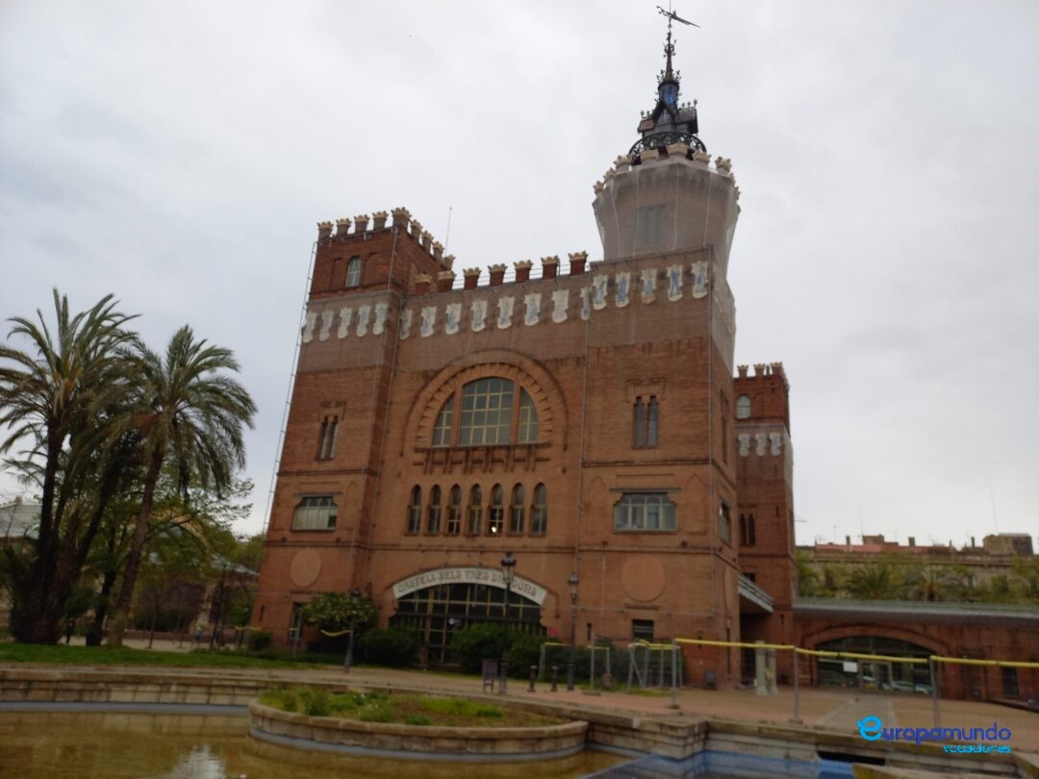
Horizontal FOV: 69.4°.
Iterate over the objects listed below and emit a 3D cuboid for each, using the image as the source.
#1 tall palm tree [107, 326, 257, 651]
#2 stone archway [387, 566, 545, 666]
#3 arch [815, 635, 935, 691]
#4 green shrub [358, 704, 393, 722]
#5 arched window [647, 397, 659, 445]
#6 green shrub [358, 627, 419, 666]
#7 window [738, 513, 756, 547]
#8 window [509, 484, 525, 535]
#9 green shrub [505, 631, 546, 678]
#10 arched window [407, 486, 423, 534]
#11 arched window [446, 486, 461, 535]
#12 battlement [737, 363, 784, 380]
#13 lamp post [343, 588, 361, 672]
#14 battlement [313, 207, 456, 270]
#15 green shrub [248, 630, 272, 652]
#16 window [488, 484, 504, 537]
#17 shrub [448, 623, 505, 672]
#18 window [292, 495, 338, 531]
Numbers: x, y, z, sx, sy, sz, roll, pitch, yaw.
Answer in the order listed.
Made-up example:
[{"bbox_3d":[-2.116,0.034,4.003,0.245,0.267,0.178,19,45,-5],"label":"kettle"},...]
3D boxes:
[{"bbox_3d":[-17.927,4.438,37.282,7.154,15.974,7.056,12,-20,-24],"label":"tall palm tree"},{"bbox_3d":[-2.975,12.403,41.152,9.702,5.263,0.686,-4,-20,24],"label":"stone archway"},{"bbox_3d":[31.608,24.589,67.322,9.519,4.670,0.800,-4,-20,24],"label":"arch"},{"bbox_3d":[-2.916,6.567,15.272,0.600,0.310,0.500,-4,-20,24],"label":"green shrub"},{"bbox_3d":[8.225,2.006,46.105,0.720,3.200,0.350,-4,-21,25],"label":"arched window"},{"bbox_3d":[-7.626,15.055,43.900,3.300,2.350,2.600,-4,-21,25],"label":"green shrub"},{"bbox_3d":[21.722,13.372,71.673,1.421,3.136,0.392,-4,-20,24],"label":"window"},{"bbox_3d":[-0.061,7.877,49.262,1.080,3.450,0.350,-4,-21,25],"label":"window"},{"bbox_3d":[0.402,12.186,34.551,2.009,1.960,1.960,3,-18,2],"label":"green shrub"},{"bbox_3d":[-6.964,8.167,50.871,0.971,3.369,0.400,-4,-20,24],"label":"arched window"},{"bbox_3d":[-4.340,8.240,51.222,1.050,3.450,0.350,-4,-21,25],"label":"arched window"},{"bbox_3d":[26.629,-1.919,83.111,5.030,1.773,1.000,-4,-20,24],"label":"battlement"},{"bbox_3d":[-8.844,12.721,39.851,0.460,4.320,0.460,-4,-21,25],"label":"lamp post"},{"bbox_3d":[-9.920,-10.545,55.531,7.056,1.568,6.958,-4,-20,24],"label":"battlement"},{"bbox_3d":[-17.103,16.595,49.500,1.400,1.400,1.400,-4,-21,25],"label":"green shrub"},{"bbox_3d":[-1.392,7.743,48.418,1.040,3.330,0.400,-4,-20,24],"label":"window"},{"bbox_3d":[-2.073,12.477,36.306,2.695,2.156,2.352,5,-18,-2],"label":"shrub"},{"bbox_3d":[-13.974,8.586,51.872,3.652,2.465,0.400,-4,-20,24],"label":"window"}]

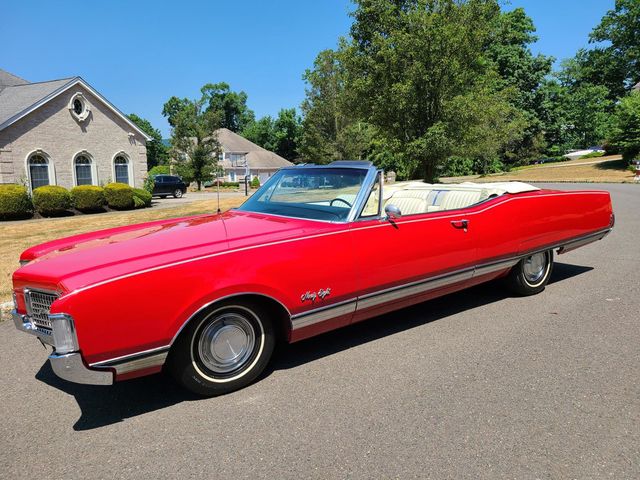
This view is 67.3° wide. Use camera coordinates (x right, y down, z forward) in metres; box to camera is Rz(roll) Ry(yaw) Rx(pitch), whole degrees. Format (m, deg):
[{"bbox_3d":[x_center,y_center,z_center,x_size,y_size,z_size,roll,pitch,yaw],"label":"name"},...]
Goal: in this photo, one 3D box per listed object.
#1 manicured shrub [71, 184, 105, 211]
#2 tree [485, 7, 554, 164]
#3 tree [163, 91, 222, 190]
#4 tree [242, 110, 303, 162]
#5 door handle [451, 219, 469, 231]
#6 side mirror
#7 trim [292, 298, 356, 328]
[{"bbox_3d":[-8.861,-1.589,18.400,1.350,1.080,1.350,-2,9,0],"label":"manicured shrub"},{"bbox_3d":[21.473,-16.659,52.000,8.000,17.000,8.000,-1,8,0],"label":"tree"},{"bbox_3d":[-12.731,-9.886,48.000,6.000,10.000,6.000,-1,8,0],"label":"tree"},{"bbox_3d":[-7.510,-15.257,76.000,9.500,11.500,9.500,-2,9,0],"label":"tree"},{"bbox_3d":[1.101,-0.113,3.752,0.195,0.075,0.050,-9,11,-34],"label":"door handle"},{"bbox_3d":[0.500,-0.190,3.327,0.090,0.110,0.135,-9,11,-34],"label":"side mirror"},{"bbox_3d":[0.036,0.495,3.221,0.550,0.105,0.030,-11,11,-32],"label":"trim"}]

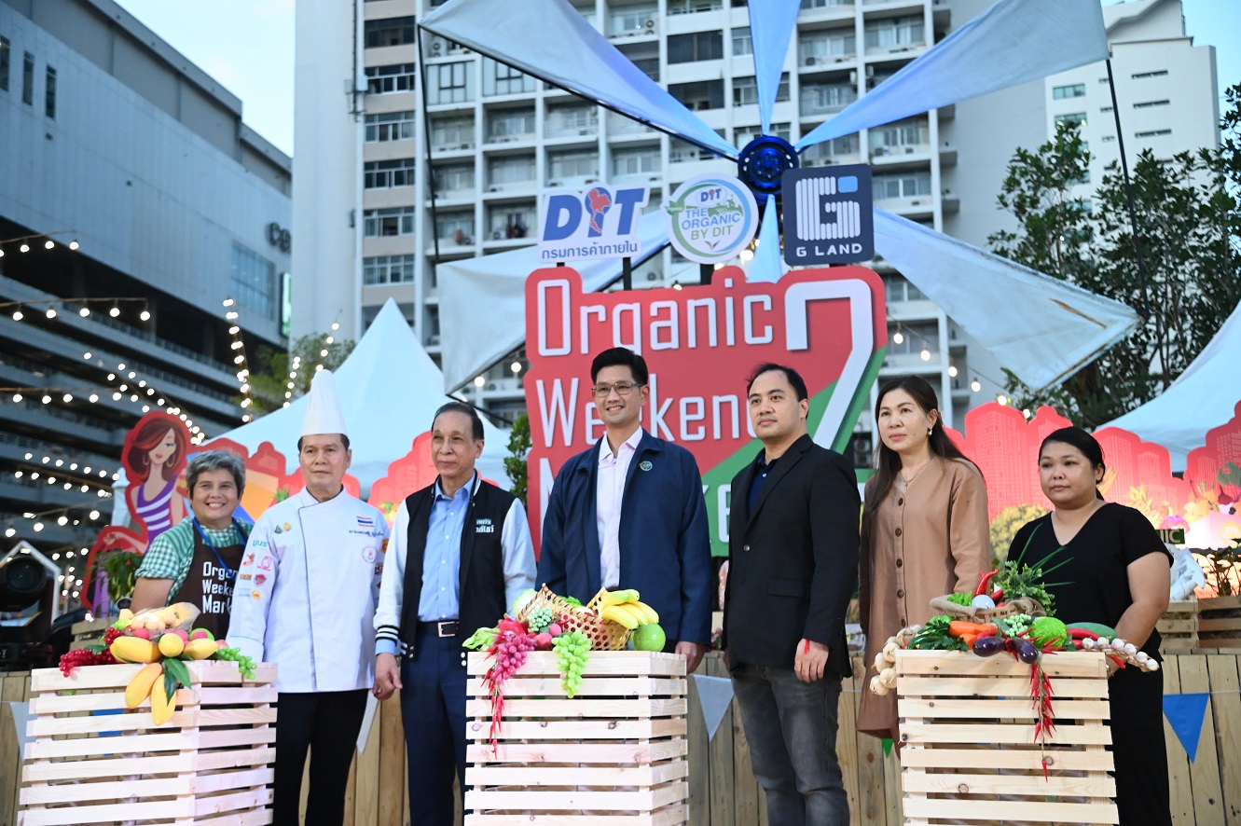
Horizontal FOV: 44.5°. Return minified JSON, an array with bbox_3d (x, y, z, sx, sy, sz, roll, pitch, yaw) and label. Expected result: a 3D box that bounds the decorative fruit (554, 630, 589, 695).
[{"bbox_3d":[-0.129,0.659,3.977,0.095,0.172,0.080,-3,-11,10],"label":"decorative fruit"}]

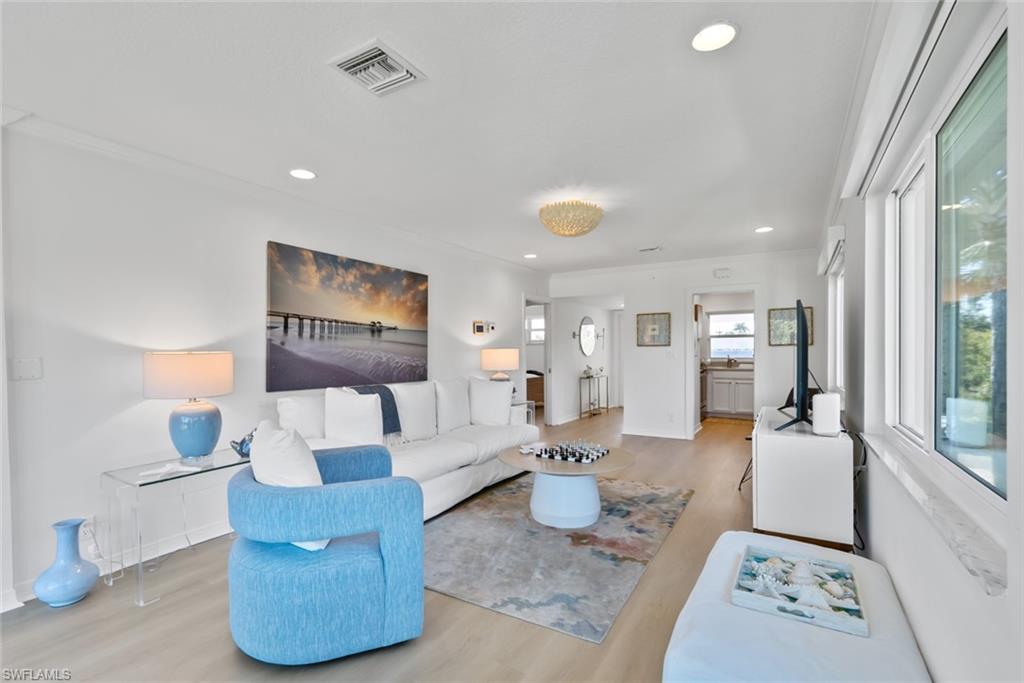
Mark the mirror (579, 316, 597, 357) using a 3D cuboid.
[{"bbox_3d":[1.419,-0.087,8.412,0.033,0.754,0.757,0,0,32],"label":"mirror"}]

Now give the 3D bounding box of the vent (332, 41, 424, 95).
[{"bbox_3d":[-0.565,-1.143,1.951,0.298,0.030,0.298,0,-1,31],"label":"vent"}]

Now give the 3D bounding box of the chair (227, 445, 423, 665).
[{"bbox_3d":[-0.910,0.954,2.183,0.770,0.711,0.809,0,0,-25],"label":"chair"}]

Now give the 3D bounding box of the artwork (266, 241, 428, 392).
[{"bbox_3d":[-1.342,-0.160,4.055,0.040,1.090,1.700,0,-1,31],"label":"artwork"}]

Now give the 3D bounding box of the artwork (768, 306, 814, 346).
[{"bbox_3d":[3.401,-0.180,5.555,0.472,0.472,0.029,0,0,32],"label":"artwork"}]

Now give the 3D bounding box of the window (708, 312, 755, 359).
[{"bbox_3d":[4.142,-0.117,8.519,0.848,0.900,0.091,0,0,32],"label":"window"}]

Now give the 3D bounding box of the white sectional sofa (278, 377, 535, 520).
[{"bbox_3d":[-0.716,0.847,4.009,0.979,0.940,2.297,0,0,29],"label":"white sectional sofa"}]

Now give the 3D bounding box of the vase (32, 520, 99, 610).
[{"bbox_3d":[-2.244,1.110,2.301,0.240,0.386,0.240,0,0,32],"label":"vase"}]

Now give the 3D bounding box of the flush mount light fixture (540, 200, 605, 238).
[{"bbox_3d":[0.473,-0.988,3.616,0.520,0.280,0.520,0,-1,0],"label":"flush mount light fixture"}]

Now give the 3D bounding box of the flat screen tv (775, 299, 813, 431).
[{"bbox_3d":[1.954,0.150,3.093,0.250,0.770,1.180,0,-1,31],"label":"flat screen tv"}]

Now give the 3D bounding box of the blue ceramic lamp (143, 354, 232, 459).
[{"bbox_3d":[-1.885,0.389,2.700,0.440,0.650,0.440,0,-1,31],"label":"blue ceramic lamp"}]

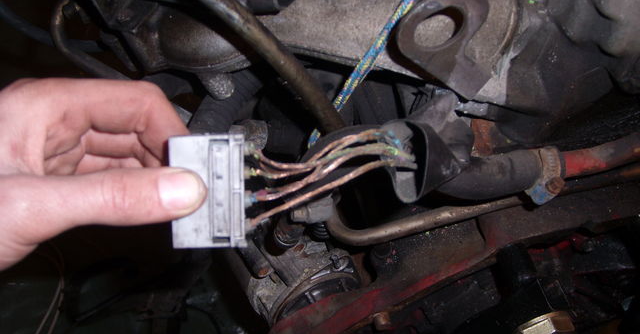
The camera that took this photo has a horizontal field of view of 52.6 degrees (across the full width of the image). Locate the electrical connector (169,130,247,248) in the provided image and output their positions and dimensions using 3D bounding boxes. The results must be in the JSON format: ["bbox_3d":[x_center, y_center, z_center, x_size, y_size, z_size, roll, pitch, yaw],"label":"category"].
[{"bbox_3d":[-0.045,0.010,0.267,0.030,0.044,0.020,-2,0,-3],"label":"electrical connector"}]

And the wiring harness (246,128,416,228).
[{"bbox_3d":[0.005,0.004,0.285,0.076,0.040,0.032,-7,0,-8],"label":"wiring harness"}]

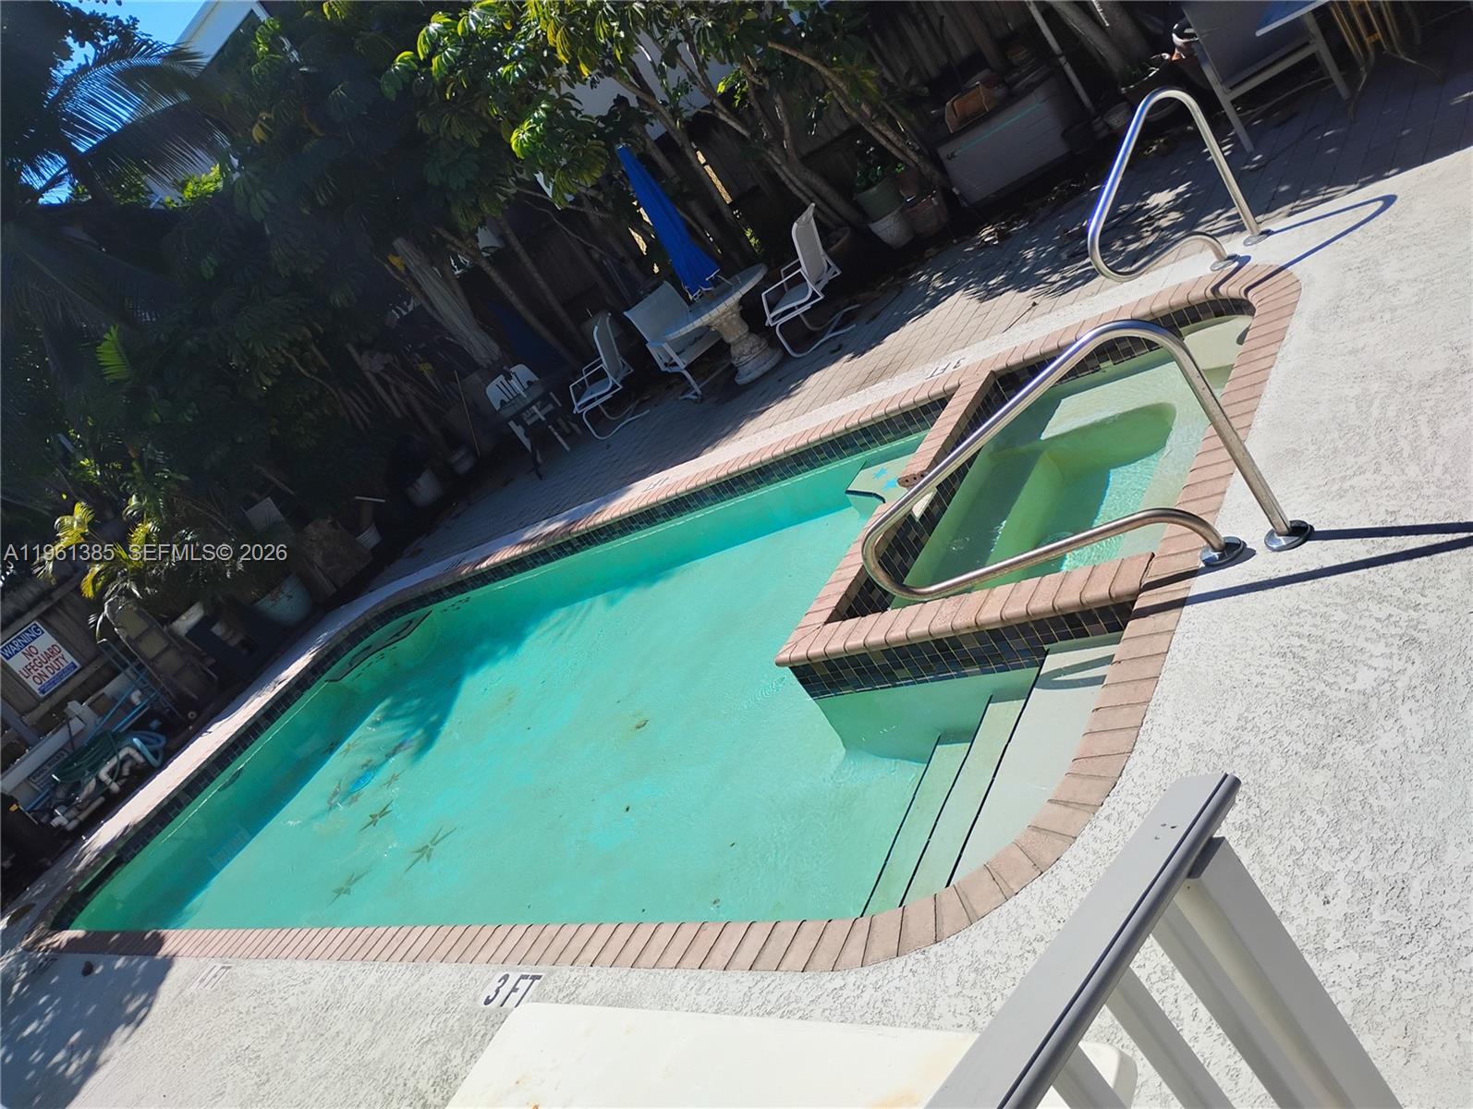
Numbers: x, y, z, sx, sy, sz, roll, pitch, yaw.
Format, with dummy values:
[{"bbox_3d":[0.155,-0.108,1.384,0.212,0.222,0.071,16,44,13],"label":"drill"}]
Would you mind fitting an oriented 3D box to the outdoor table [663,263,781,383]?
[{"bbox_3d":[0.001,-1.876,10.174,1.144,0.711,1.144,-31,19,12],"label":"outdoor table"}]

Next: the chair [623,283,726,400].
[{"bbox_3d":[-0.450,-1.939,10.739,0.593,0.940,0.697,-40,19,-16],"label":"chair"}]

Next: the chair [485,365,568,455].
[{"bbox_3d":[-2.148,-1.513,12.681,0.551,0.884,0.572,-34,18,0],"label":"chair"}]

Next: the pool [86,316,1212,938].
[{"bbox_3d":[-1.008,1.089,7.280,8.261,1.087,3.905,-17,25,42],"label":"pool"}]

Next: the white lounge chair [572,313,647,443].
[{"bbox_3d":[-1.327,-1.732,11.728,0.697,0.940,0.593,-30,19,14],"label":"white lounge chair"}]

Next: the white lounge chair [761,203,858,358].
[{"bbox_3d":[0.529,-2.236,9.799,0.697,0.940,0.593,-25,20,26],"label":"white lounge chair"}]

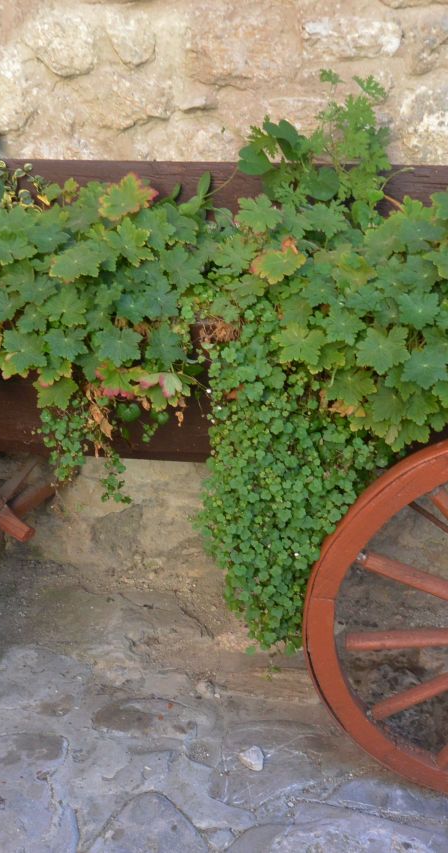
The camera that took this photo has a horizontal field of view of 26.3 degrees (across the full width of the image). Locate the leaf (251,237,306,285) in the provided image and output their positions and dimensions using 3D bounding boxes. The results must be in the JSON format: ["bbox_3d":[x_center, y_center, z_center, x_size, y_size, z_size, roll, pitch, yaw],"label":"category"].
[{"bbox_3d":[0.104,-0.307,1.830,0.106,0.028,0.084,2,55,5],"label":"leaf"}]

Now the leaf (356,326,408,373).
[{"bbox_3d":[0.277,-0.135,1.680,0.089,0.079,0.025,3,-9,7],"label":"leaf"}]

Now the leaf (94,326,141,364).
[{"bbox_3d":[-0.197,-0.150,1.780,0.092,0.070,0.025,3,-19,7],"label":"leaf"}]

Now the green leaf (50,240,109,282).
[{"bbox_3d":[-0.283,-0.324,1.880,0.113,0.028,0.091,5,61,11],"label":"green leaf"}]

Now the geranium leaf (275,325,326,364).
[{"bbox_3d":[0.137,-0.147,1.720,0.093,0.071,0.025,2,-19,5],"label":"geranium leaf"}]

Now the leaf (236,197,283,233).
[{"bbox_3d":[0.074,-0.442,2.000,0.095,0.076,0.025,3,-17,7],"label":"leaf"}]

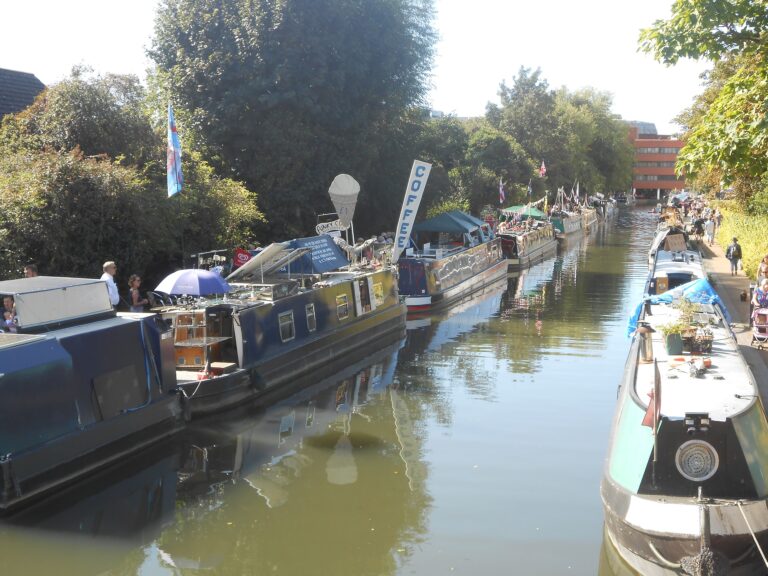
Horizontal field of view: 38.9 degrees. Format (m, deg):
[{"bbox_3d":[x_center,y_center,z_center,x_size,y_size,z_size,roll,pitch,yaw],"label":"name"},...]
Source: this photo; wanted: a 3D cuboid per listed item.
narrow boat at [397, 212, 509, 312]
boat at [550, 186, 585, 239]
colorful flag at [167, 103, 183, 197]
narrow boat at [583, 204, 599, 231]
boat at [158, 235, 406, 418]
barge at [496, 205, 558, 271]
[{"bbox_3d":[2.901,-1.635,47.632,2.100,3.300,20.891,2,5,14],"label":"narrow boat"},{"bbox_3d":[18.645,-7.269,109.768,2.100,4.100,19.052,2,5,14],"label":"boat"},{"bbox_3d":[-4.240,-2.803,22.000,0.350,1.920,0.150,1,5,0],"label":"colorful flag"},{"bbox_3d":[25.489,-8.944,136.220,2.100,3.000,19.065,2,5,14],"label":"narrow boat"},{"bbox_3d":[-2.216,0.344,26.832,2.100,2.850,15.550,2,5,14],"label":"boat"},{"bbox_3d":[8.788,-3.456,68.713,2.100,3.400,19.622,2,5,14],"label":"barge"}]

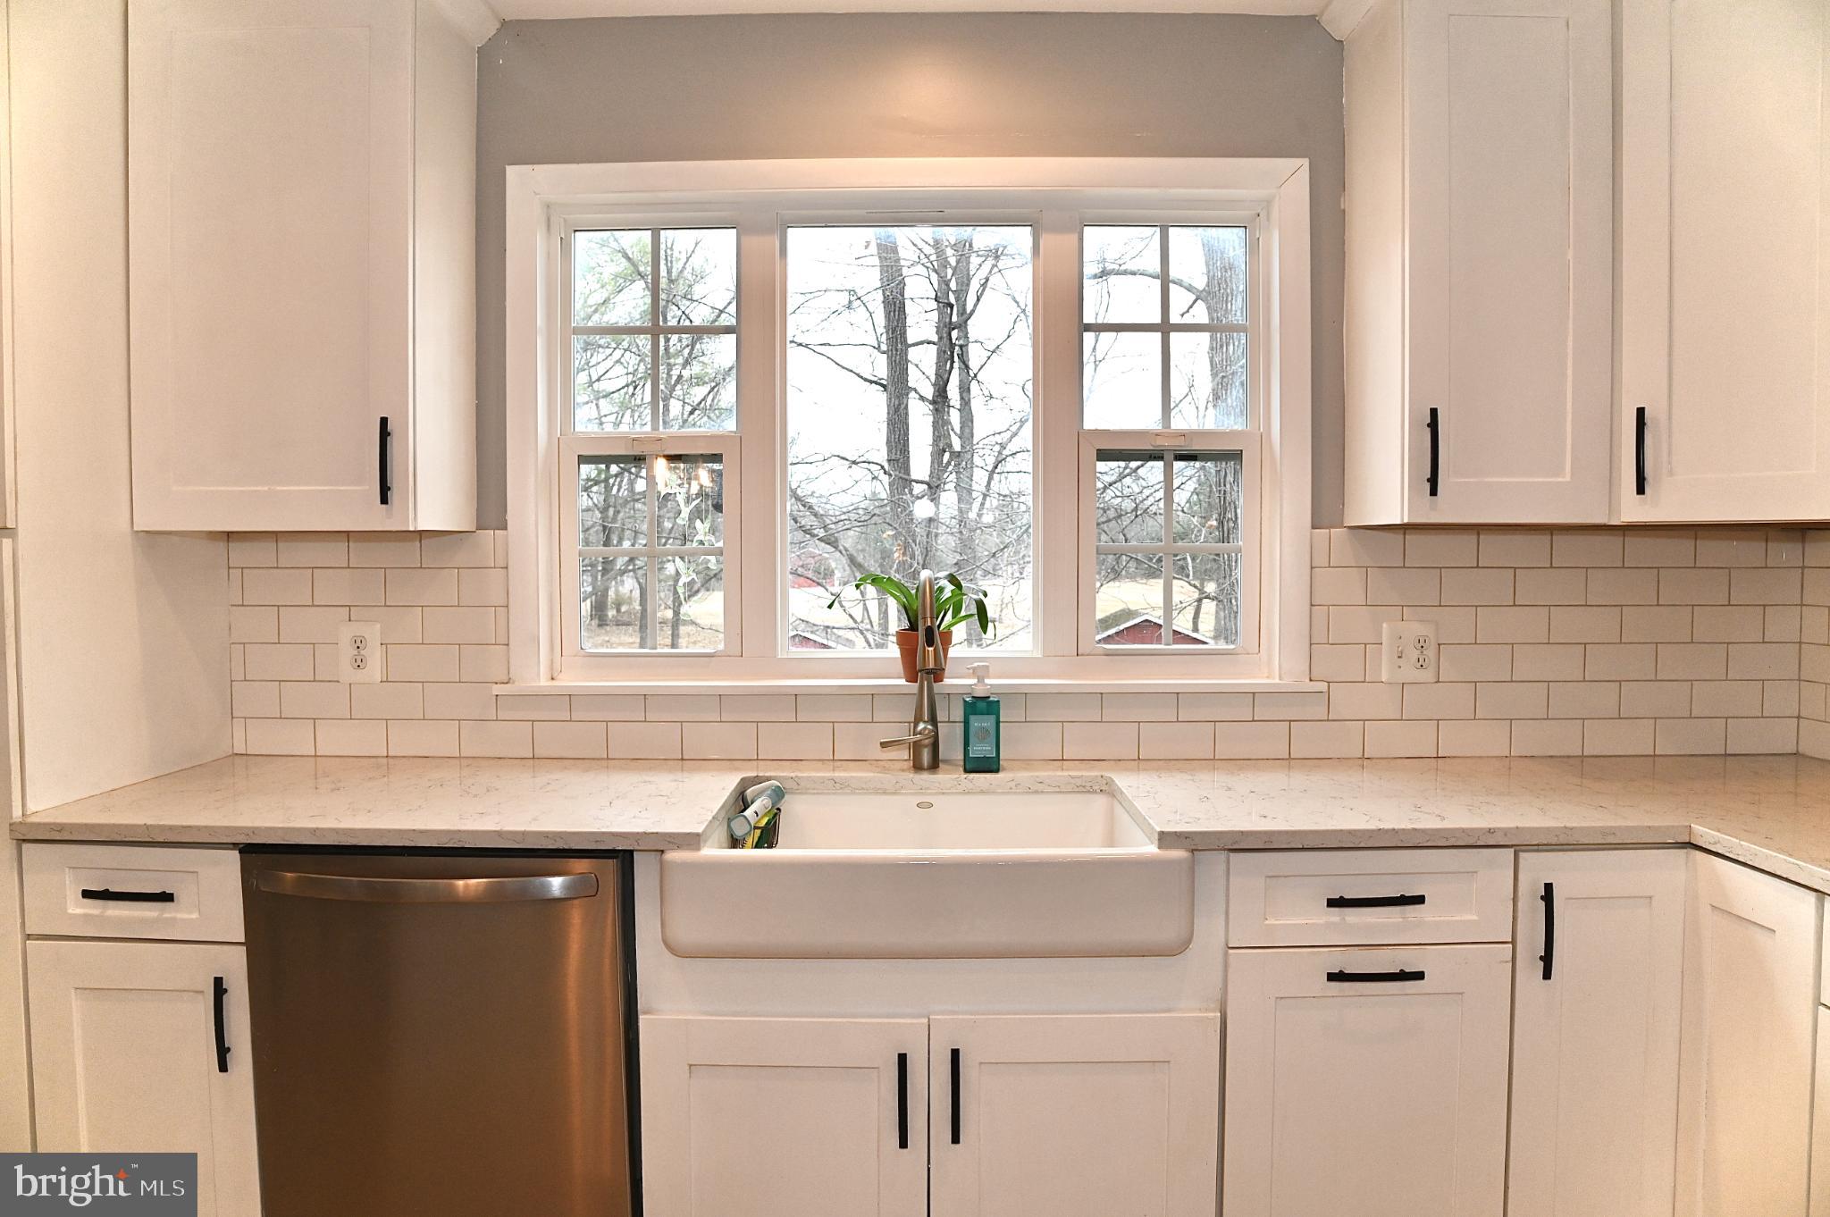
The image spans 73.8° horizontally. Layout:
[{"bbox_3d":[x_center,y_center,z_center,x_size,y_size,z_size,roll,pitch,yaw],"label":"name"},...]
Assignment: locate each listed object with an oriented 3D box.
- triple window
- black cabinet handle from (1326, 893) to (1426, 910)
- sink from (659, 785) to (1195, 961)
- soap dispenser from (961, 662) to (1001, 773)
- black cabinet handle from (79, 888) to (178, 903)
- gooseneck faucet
[{"bbox_3d":[-0.006,-0.347,2.519,1.485,0.980,0.085,0,2,1],"label":"triple window"},{"bbox_3d":[0.681,0.431,1.795,0.145,0.013,0.033,0,2,1],"label":"black cabinet handle"},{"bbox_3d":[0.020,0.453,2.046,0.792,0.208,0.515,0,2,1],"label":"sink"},{"bbox_3d":[0.128,0.208,2.336,0.068,0.208,0.056,0,2,1],"label":"soap dispenser"},{"bbox_3d":[-1.171,0.428,1.816,0.143,0.013,0.033,0,2,1],"label":"black cabinet handle"},{"bbox_3d":[-0.008,0.122,2.256,0.122,0.386,0.260,0,2,1],"label":"gooseneck faucet"}]

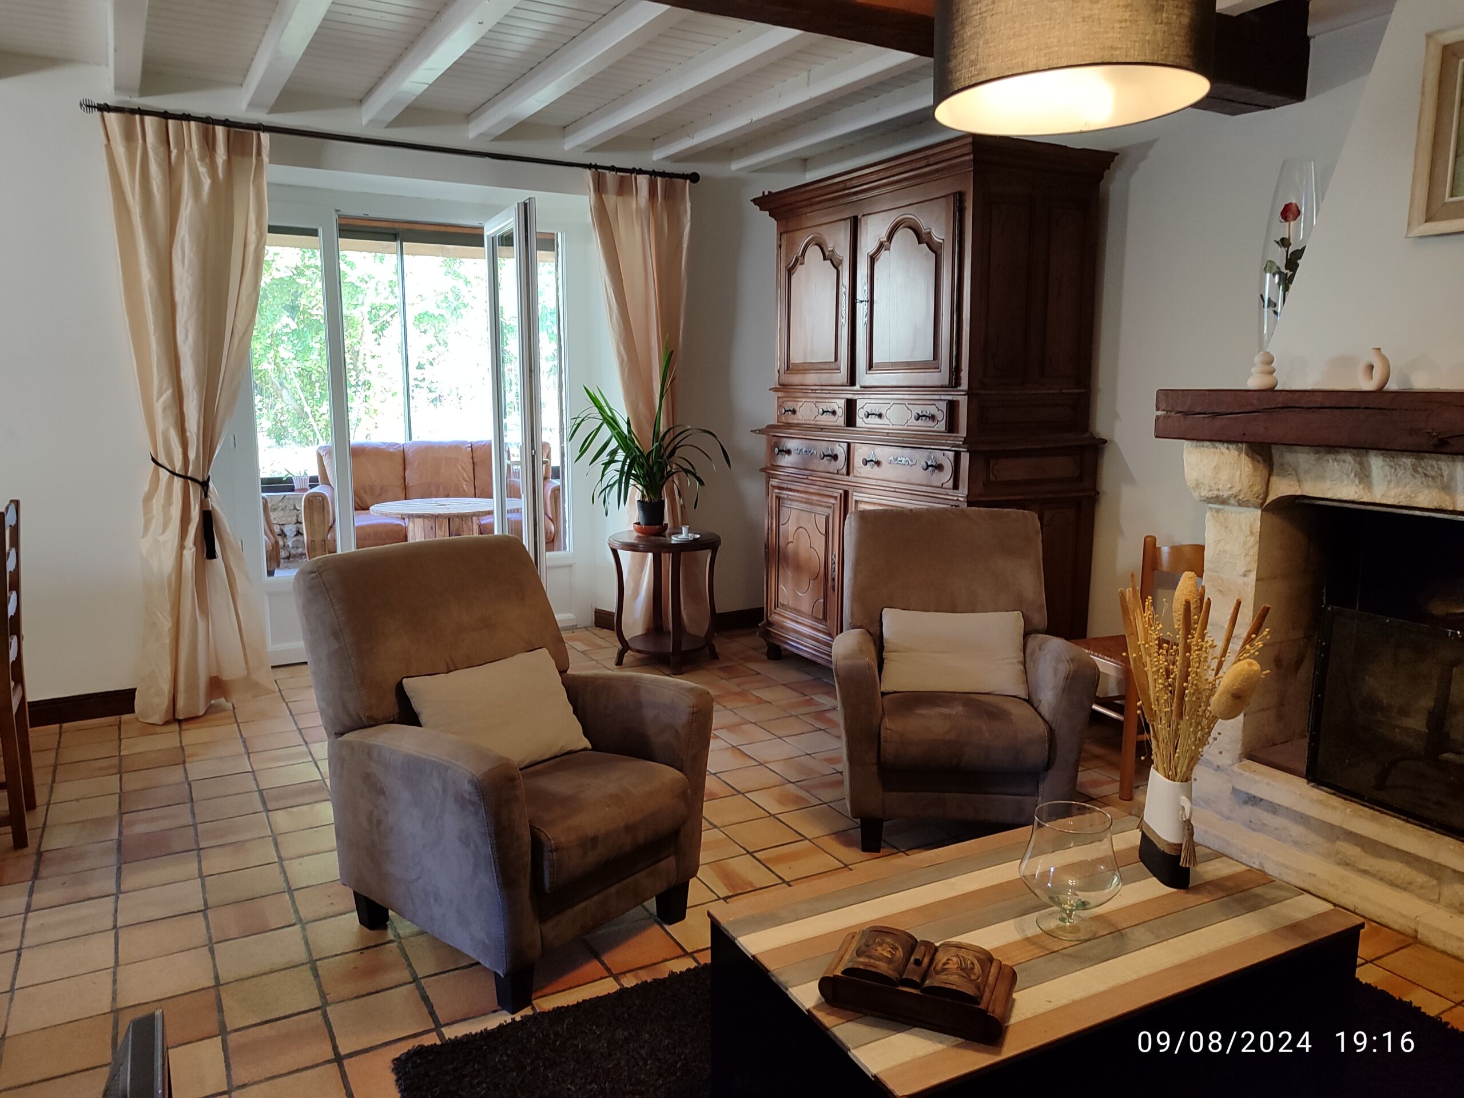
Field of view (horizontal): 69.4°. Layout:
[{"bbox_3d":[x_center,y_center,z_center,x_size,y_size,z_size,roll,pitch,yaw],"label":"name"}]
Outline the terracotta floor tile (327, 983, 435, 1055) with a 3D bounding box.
[{"bbox_3d":[-0.806,1.079,2.427,0.200,0.015,0.200,-5,11,-29],"label":"terracotta floor tile"}]

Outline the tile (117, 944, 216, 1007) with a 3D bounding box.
[{"bbox_3d":[-1.349,1.029,2.527,0.200,0.018,0.200,-5,11,-29],"label":"tile"}]

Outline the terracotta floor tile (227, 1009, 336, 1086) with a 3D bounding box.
[{"bbox_3d":[-0.941,1.046,2.218,0.196,0.014,0.196,-5,10,-29],"label":"terracotta floor tile"}]

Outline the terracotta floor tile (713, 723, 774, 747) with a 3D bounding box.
[{"bbox_3d":[0.059,0.771,4.327,0.200,0.015,0.200,-5,11,-29],"label":"terracotta floor tile"}]

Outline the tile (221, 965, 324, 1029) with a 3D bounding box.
[{"bbox_3d":[-1.056,1.031,2.424,0.198,0.015,0.198,-5,10,-29],"label":"tile"}]

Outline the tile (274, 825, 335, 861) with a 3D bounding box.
[{"bbox_3d":[-1.262,0.891,3.202,0.196,0.014,0.196,-5,10,-29],"label":"tile"}]

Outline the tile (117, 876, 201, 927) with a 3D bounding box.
[{"bbox_3d":[-1.520,0.949,2.823,0.196,0.014,0.196,-5,10,-29],"label":"tile"}]

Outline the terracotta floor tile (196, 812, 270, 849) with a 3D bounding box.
[{"bbox_3d":[-1.553,0.886,3.303,0.198,0.015,0.198,-5,10,-29],"label":"terracotta floor tile"}]

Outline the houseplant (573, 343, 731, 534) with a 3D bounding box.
[{"bbox_3d":[-0.407,-0.534,5.258,0.790,0.930,0.650,0,9,0],"label":"houseplant"}]

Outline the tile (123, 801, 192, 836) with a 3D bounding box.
[{"bbox_3d":[-1.892,0.898,3.482,0.200,0.015,0.200,-5,11,-29],"label":"tile"}]

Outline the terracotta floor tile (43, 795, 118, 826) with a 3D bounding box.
[{"bbox_3d":[-2.179,0.884,3.559,0.200,0.015,0.200,-5,11,-29],"label":"terracotta floor tile"}]

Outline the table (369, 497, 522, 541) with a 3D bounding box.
[{"bbox_3d":[-1.907,0.036,7.102,1.030,0.655,1.030,-5,10,-29],"label":"table"}]

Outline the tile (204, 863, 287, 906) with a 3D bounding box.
[{"bbox_3d":[-1.369,0.954,2.981,0.200,0.018,0.200,-5,11,-29],"label":"tile"}]

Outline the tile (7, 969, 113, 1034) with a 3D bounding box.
[{"bbox_3d":[-1.565,1.066,2.479,0.200,0.015,0.200,-5,11,-29],"label":"tile"}]

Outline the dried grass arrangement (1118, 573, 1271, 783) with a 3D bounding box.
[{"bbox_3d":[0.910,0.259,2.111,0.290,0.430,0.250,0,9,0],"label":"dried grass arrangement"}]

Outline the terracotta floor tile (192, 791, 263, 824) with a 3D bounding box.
[{"bbox_3d":[-1.669,0.866,3.511,0.200,0.018,0.200,-5,11,-29],"label":"terracotta floor tile"}]

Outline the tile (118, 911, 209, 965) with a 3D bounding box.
[{"bbox_3d":[-1.419,0.978,2.646,0.196,0.014,0.196,-5,10,-29],"label":"tile"}]

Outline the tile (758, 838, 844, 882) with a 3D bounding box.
[{"bbox_3d":[0.195,0.932,3.151,0.200,0.018,0.200,-5,11,-29],"label":"tile"}]

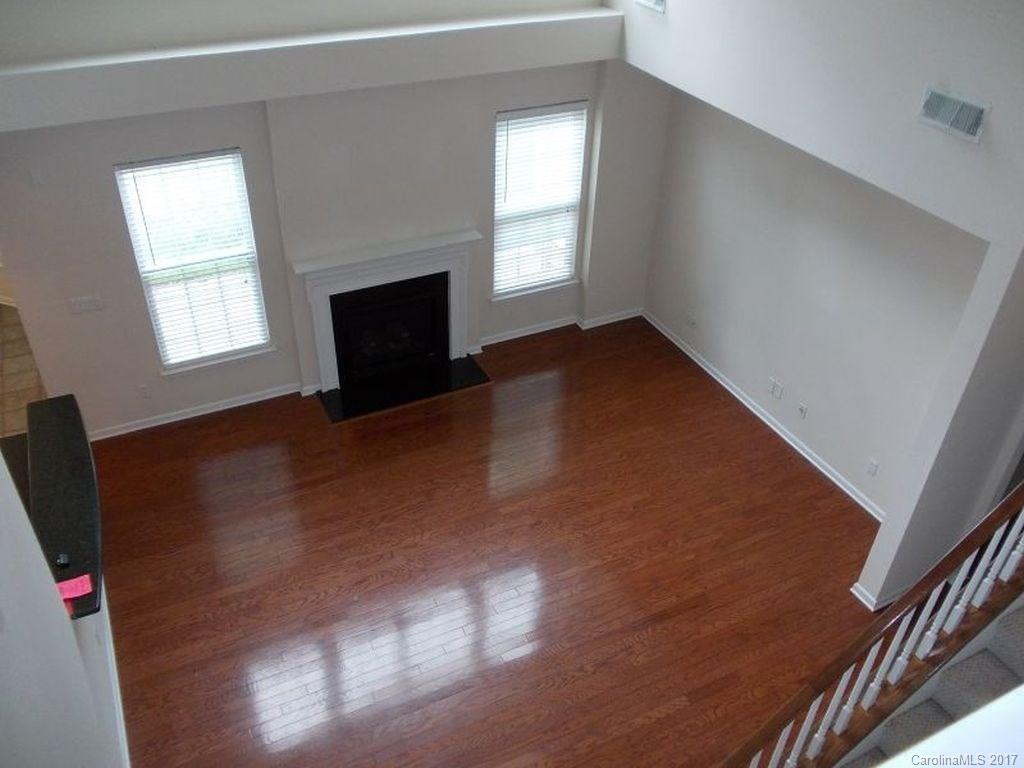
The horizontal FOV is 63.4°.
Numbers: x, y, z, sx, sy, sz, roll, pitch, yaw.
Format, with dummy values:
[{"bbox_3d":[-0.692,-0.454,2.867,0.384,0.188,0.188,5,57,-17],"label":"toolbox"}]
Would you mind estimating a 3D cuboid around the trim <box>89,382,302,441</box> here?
[{"bbox_3d":[-2.808,0.251,7.424,1.818,0.084,0.018,-15,39,-21],"label":"trim"}]

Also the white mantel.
[{"bbox_3d":[-1.076,-0.601,7.554,1.660,1.376,0.205,-15,39,-21],"label":"white mantel"}]

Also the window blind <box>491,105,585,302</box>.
[{"bbox_3d":[0.247,-1.711,7.822,0.903,1.749,0.051,-15,39,-21],"label":"window blind"}]

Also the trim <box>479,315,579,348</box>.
[{"bbox_3d":[0.185,-0.535,8.607,1.116,0.084,0.018,-15,39,-21],"label":"trim"}]

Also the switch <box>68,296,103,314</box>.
[{"bbox_3d":[-3.329,-0.614,6.485,0.218,0.121,0.012,-15,39,-21],"label":"switch"}]

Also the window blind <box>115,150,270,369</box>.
[{"bbox_3d":[-2.527,-0.984,6.724,0.907,1.735,0.051,-15,39,-21],"label":"window blind"}]

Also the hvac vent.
[{"bbox_3d":[2.332,-1.429,4.380,0.021,0.184,0.400,-15,39,-21],"label":"hvac vent"}]

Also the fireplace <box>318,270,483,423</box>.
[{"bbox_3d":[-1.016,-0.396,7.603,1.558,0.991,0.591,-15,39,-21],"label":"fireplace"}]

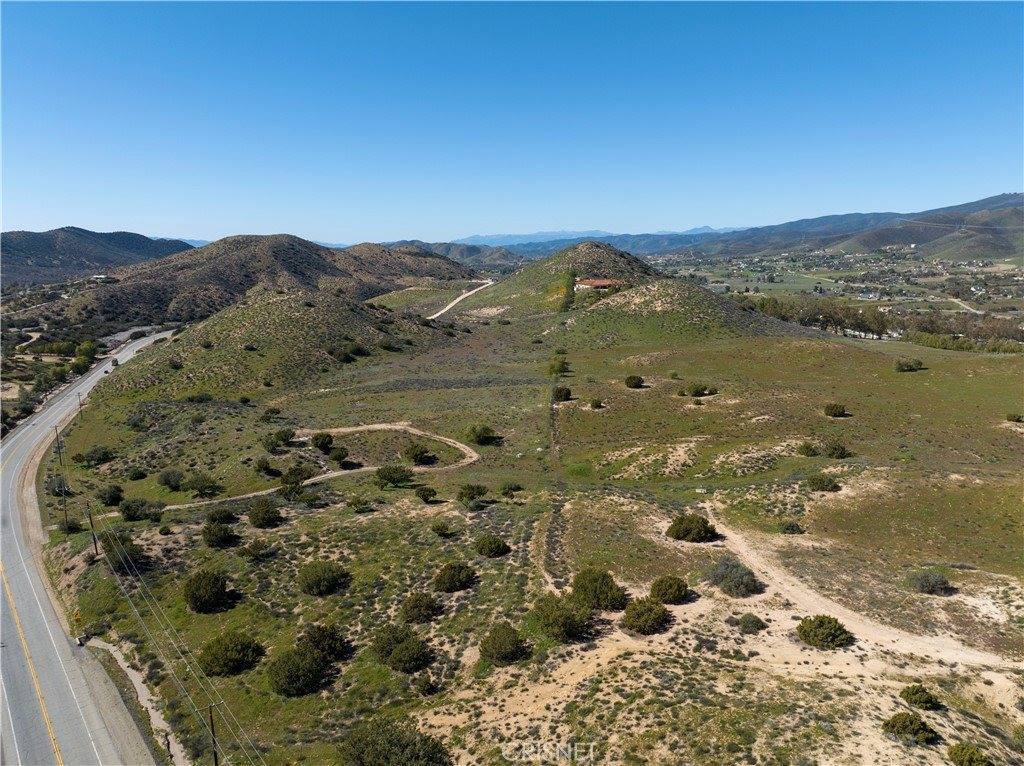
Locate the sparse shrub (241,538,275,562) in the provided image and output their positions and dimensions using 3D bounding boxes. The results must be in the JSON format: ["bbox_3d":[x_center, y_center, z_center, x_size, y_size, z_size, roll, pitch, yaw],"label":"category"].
[{"bbox_3d":[-45.190,29.230,125.730,5.470,3.070,4.920,-4,12,-21],"label":"sparse shrub"}]

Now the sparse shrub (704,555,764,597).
[{"bbox_3d":[32.200,27.070,102.410,7.980,4.120,7.180,4,11,18],"label":"sparse shrub"}]

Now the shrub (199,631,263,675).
[{"bbox_3d":[-37.350,35.020,93.910,7.610,3.720,6.850,-5,12,-23],"label":"shrub"}]

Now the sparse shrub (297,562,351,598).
[{"bbox_3d":[-28.640,28.970,107.780,7.660,4.740,6.900,0,11,0],"label":"sparse shrub"}]

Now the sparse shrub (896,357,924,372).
[{"bbox_3d":[150.500,-7.350,268.180,9.540,5.080,8.580,6,12,29],"label":"sparse shrub"}]

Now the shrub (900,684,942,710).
[{"bbox_3d":[42.310,32.120,73.210,3.700,1.700,3.100,7,13,32],"label":"shrub"}]

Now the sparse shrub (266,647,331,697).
[{"bbox_3d":[-25.450,33.310,84.160,6.910,5.540,6.210,0,11,0],"label":"sparse shrub"}]

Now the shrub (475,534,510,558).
[{"bbox_3d":[-3.170,25.250,109.560,5.250,3.280,4.730,0,11,-2],"label":"shrub"}]

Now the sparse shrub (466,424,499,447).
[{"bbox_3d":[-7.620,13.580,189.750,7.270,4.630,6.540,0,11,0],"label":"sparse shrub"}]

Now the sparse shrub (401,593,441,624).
[{"bbox_3d":[-11.770,28.700,90.290,4.580,3.730,4.120,-2,11,-8],"label":"sparse shrub"}]

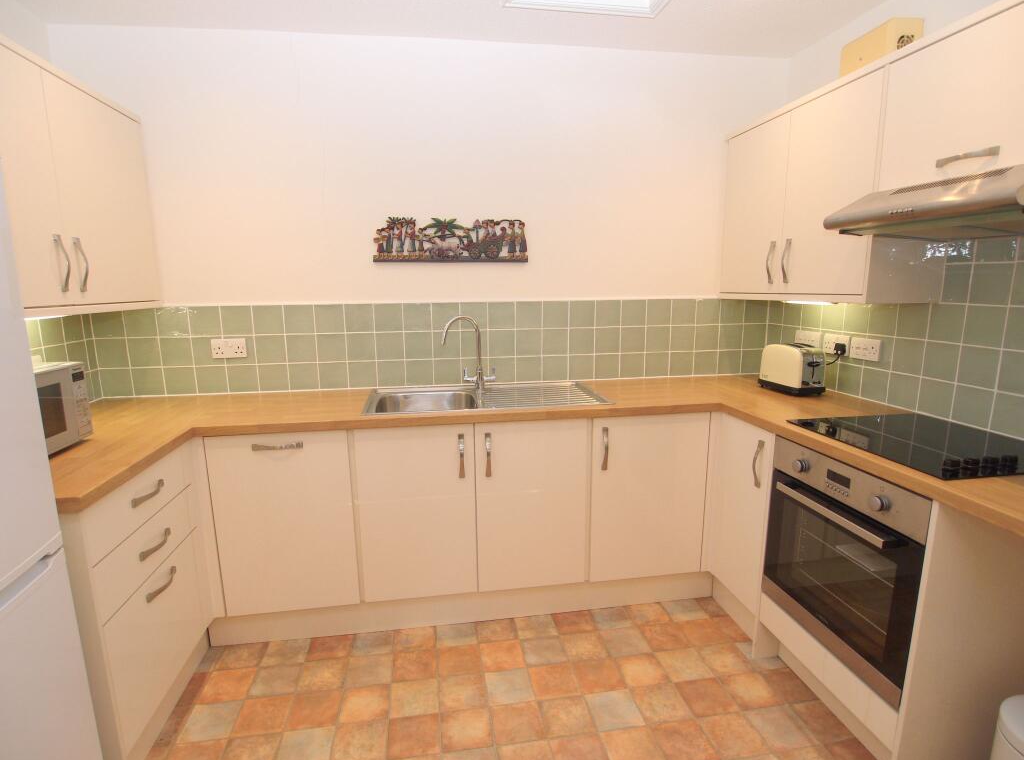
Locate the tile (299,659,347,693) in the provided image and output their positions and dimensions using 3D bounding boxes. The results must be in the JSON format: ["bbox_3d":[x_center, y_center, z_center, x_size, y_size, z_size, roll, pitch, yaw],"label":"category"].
[{"bbox_3d":[-0.684,1.090,1.954,0.157,0.010,0.156,-2,10,-9],"label":"tile"}]

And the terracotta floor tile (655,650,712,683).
[{"bbox_3d":[0.638,1.064,1.984,0.162,0.010,0.159,-2,10,-8],"label":"terracotta floor tile"}]

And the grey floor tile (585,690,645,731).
[{"bbox_3d":[0.337,1.099,1.774,0.160,0.010,0.160,-2,10,-9],"label":"grey floor tile"}]

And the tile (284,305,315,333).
[{"bbox_3d":[-0.981,-0.276,2.459,0.130,0.129,0.010,-2,10,-8],"label":"tile"}]

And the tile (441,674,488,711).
[{"bbox_3d":[-0.170,1.071,1.826,0.155,0.010,0.154,-2,10,-9],"label":"tile"}]

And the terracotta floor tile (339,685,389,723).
[{"bbox_3d":[-0.498,1.102,1.808,0.160,0.010,0.160,-2,10,-9],"label":"terracotta floor tile"}]

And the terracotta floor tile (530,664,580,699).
[{"bbox_3d":[0.155,1.093,1.929,0.164,0.010,0.162,-2,11,-9],"label":"terracotta floor tile"}]

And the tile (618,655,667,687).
[{"bbox_3d":[0.475,1.071,1.959,0.157,0.010,0.157,-2,10,-8],"label":"tile"}]

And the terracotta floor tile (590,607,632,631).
[{"bbox_3d":[0.429,1.019,2.284,0.157,0.010,0.153,-2,10,-9],"label":"terracotta floor tile"}]

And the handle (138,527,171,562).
[{"bbox_3d":[-1.074,0.502,1.625,0.027,0.024,0.174,-2,10,-8],"label":"handle"}]

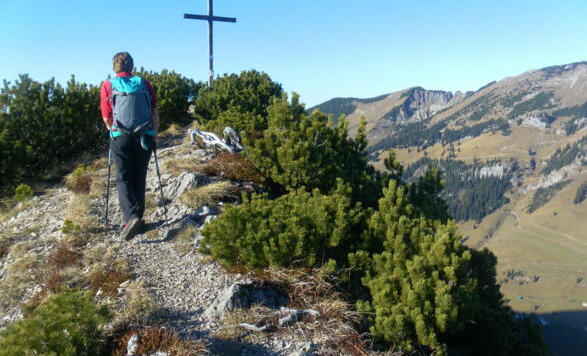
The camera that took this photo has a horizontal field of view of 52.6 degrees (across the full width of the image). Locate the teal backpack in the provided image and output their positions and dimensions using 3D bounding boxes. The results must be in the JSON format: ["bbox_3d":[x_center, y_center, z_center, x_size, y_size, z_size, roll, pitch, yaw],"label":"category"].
[{"bbox_3d":[-1.456,-0.640,5.350,0.380,0.550,0.280,-1,3,-14],"label":"teal backpack"}]

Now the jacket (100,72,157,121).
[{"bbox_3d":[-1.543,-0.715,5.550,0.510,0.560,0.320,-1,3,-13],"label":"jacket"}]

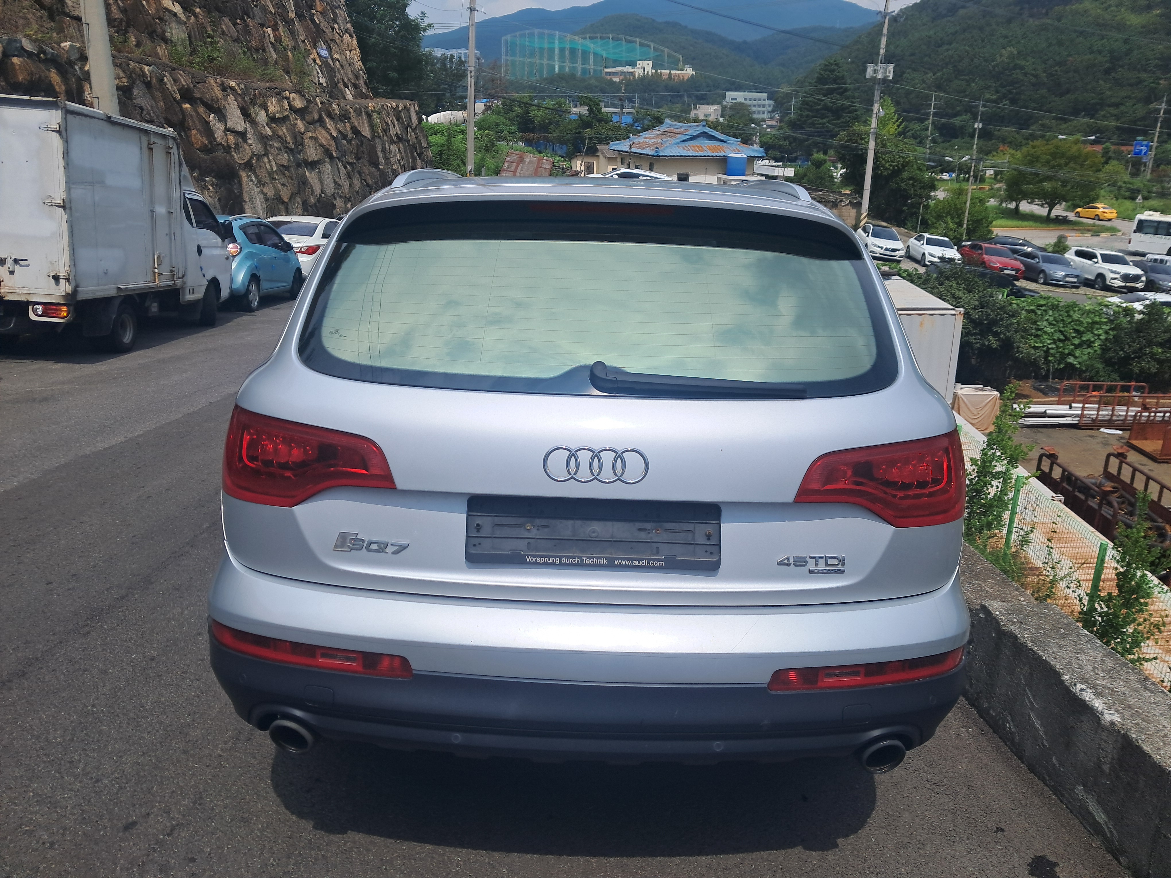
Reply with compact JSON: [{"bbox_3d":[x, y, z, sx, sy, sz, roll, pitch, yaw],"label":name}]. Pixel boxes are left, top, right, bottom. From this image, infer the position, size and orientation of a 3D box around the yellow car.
[{"bbox_3d":[55.269,-24.570,99.010,1.820,1.470,4.750,-3,18,-15],"label":"yellow car"}]

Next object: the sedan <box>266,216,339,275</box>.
[{"bbox_3d":[-6.429,-4.344,21.027,1.835,1.470,4.820,1,15,-4],"label":"sedan"}]

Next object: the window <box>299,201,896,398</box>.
[{"bbox_3d":[0.028,-0.289,2.028,1.300,0.486,0.150,1,-25,0],"label":"window"}]

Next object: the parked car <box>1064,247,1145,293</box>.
[{"bbox_3d":[26.848,-8.834,47.319,1.960,1.820,4.850,2,18,-2],"label":"parked car"}]

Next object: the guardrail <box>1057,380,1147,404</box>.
[{"bbox_3d":[12.644,-0.976,22.402,2.150,0.820,0.070,1,17,0],"label":"guardrail"}]

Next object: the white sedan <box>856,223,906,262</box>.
[{"bbox_3d":[16.450,-11.093,51.181,1.840,1.500,4.400,3,20,-1],"label":"white sedan"}]

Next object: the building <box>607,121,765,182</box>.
[{"bbox_3d":[6.832,-19.298,63.224,7.766,5.118,8.870,-4,19,-17],"label":"building"}]

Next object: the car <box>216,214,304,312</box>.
[{"bbox_3d":[-6.086,-3.065,15.639,1.600,1.520,3.600,1,13,-2],"label":"car"}]

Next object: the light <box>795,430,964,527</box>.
[{"bbox_3d":[0.659,0.106,2.031,0.450,0.220,0.270,2,13,0],"label":"light"}]

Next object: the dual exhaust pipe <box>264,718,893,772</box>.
[{"bbox_3d":[0.008,0.700,2.183,1.490,0.095,0.160,2,13,0],"label":"dual exhaust pipe"}]

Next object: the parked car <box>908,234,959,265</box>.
[{"bbox_3d":[18.637,-10.154,48.981,1.820,1.420,4.750,4,18,2],"label":"parked car"}]

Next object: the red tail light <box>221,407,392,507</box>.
[{"bbox_3d":[-0.646,0.030,2.095,0.470,0.210,0.310,2,13,0],"label":"red tail light"}]

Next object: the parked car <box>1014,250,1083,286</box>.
[{"bbox_3d":[24.007,-9.059,47.689,1.870,1.460,4.900,2,20,-6],"label":"parked car"}]

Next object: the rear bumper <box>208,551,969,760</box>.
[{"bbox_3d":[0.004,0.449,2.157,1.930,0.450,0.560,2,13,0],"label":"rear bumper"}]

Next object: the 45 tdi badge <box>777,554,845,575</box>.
[{"bbox_3d":[0.483,0.269,1.958,0.146,0.045,0.008,1,14,-4],"label":"45 tdi badge"}]

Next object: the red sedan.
[{"bbox_3d":[20.838,-9.216,46.977,1.860,1.445,4.900,3,18,0],"label":"red sedan"}]

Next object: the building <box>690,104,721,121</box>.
[{"bbox_3d":[42.147,-113.462,324.000,10.000,8.000,9.000,0,18,-5],"label":"building"}]

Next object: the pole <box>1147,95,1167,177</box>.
[{"bbox_3d":[76.985,-40.426,122.979,0.360,12.500,0.360,1,17,0],"label":"pole"}]

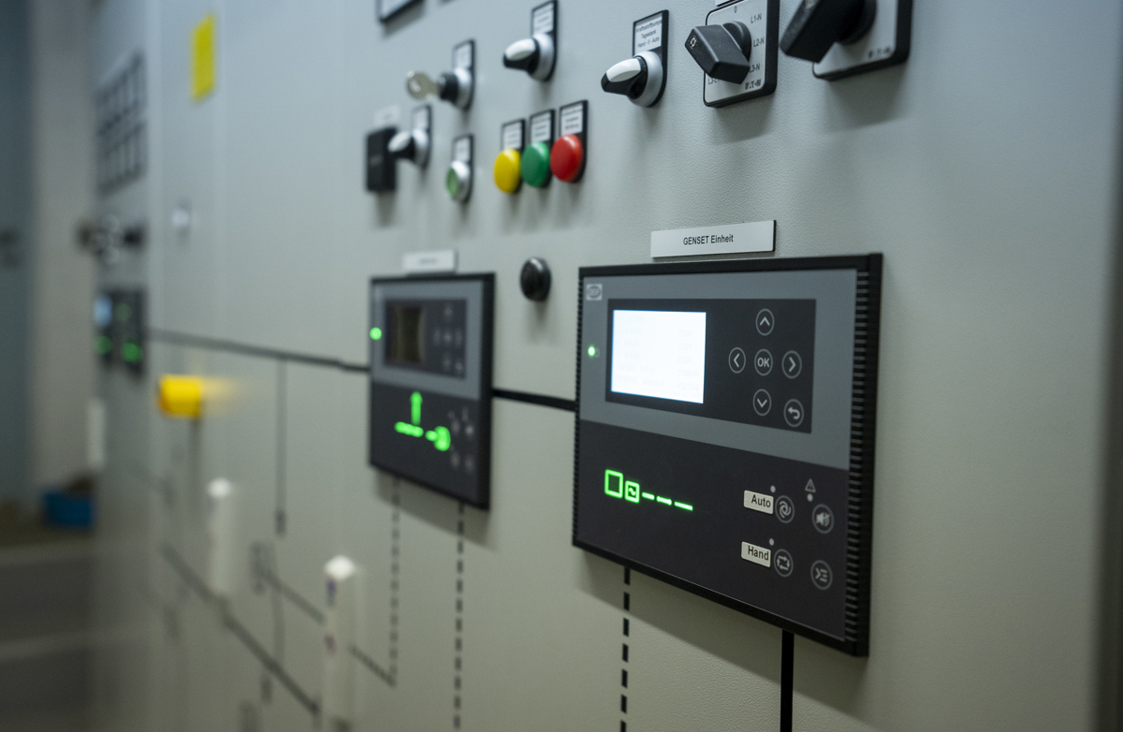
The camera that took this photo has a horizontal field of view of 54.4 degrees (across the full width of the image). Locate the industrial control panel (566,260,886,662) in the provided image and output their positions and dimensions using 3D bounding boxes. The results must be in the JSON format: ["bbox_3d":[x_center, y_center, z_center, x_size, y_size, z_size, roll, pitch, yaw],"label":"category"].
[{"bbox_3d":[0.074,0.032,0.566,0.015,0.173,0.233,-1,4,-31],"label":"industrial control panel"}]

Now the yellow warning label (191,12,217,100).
[{"bbox_3d":[-0.543,-0.463,1.654,0.002,0.108,0.140,-1,4,-30],"label":"yellow warning label"}]

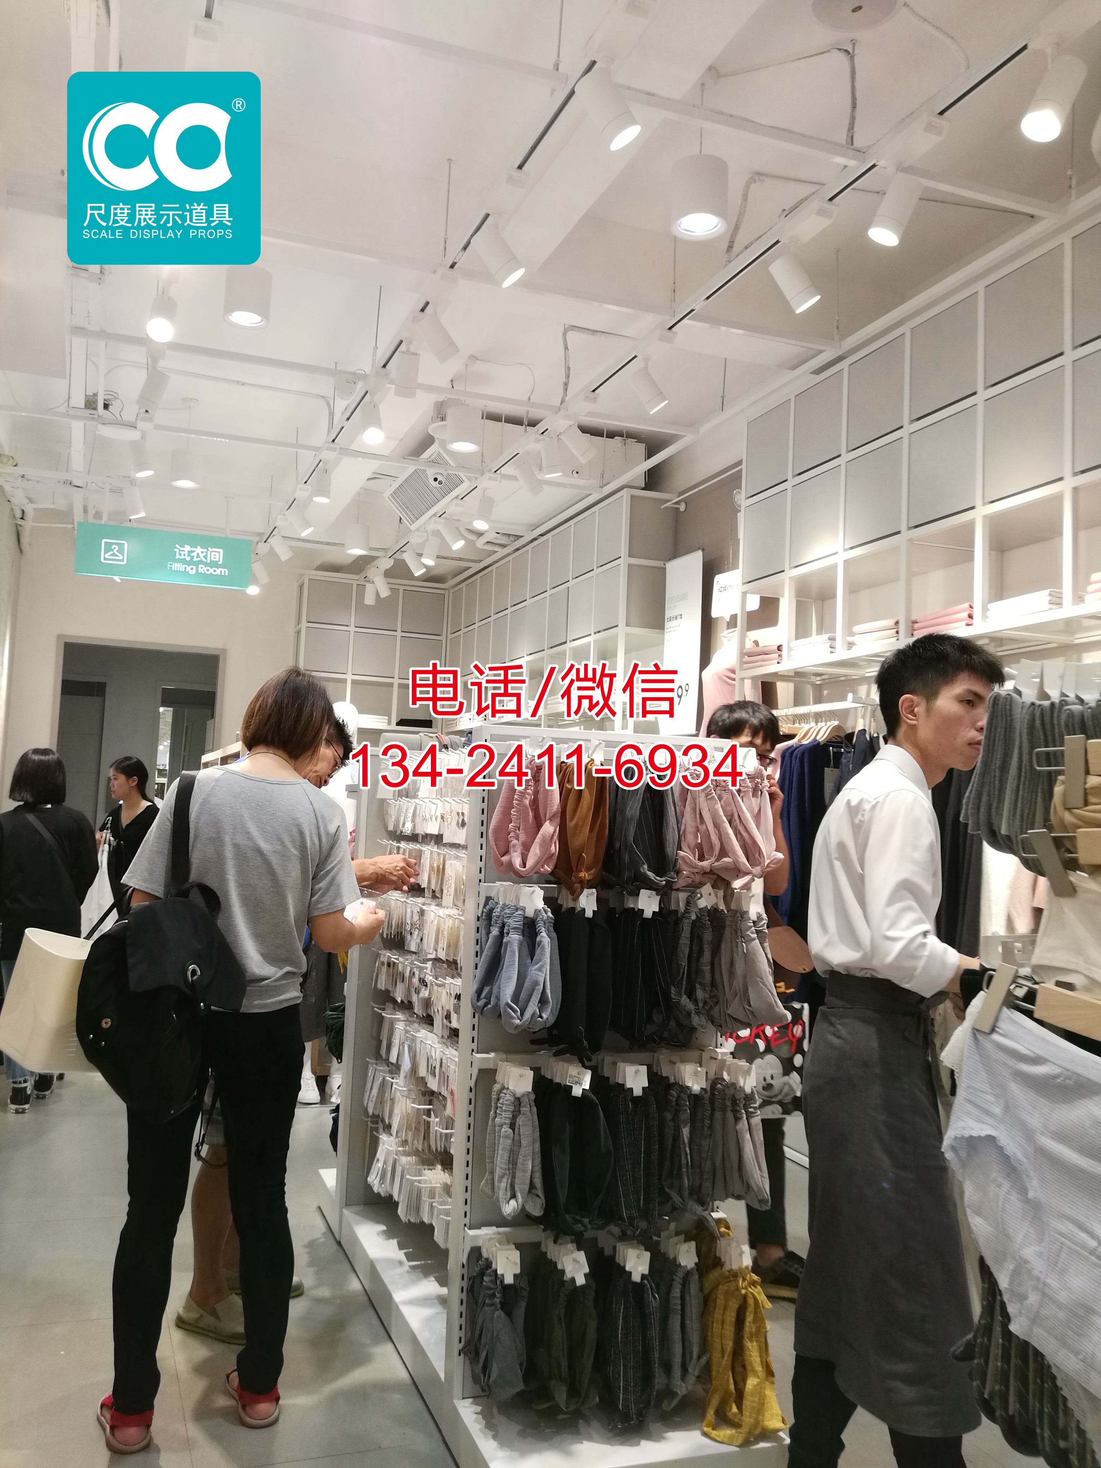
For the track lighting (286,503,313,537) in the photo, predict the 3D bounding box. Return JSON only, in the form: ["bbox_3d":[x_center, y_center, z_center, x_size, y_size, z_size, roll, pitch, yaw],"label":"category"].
[{"bbox_3d":[-1.309,-1.107,5.758,0.077,0.140,0.077,-37,1,-8],"label":"track lighting"}]

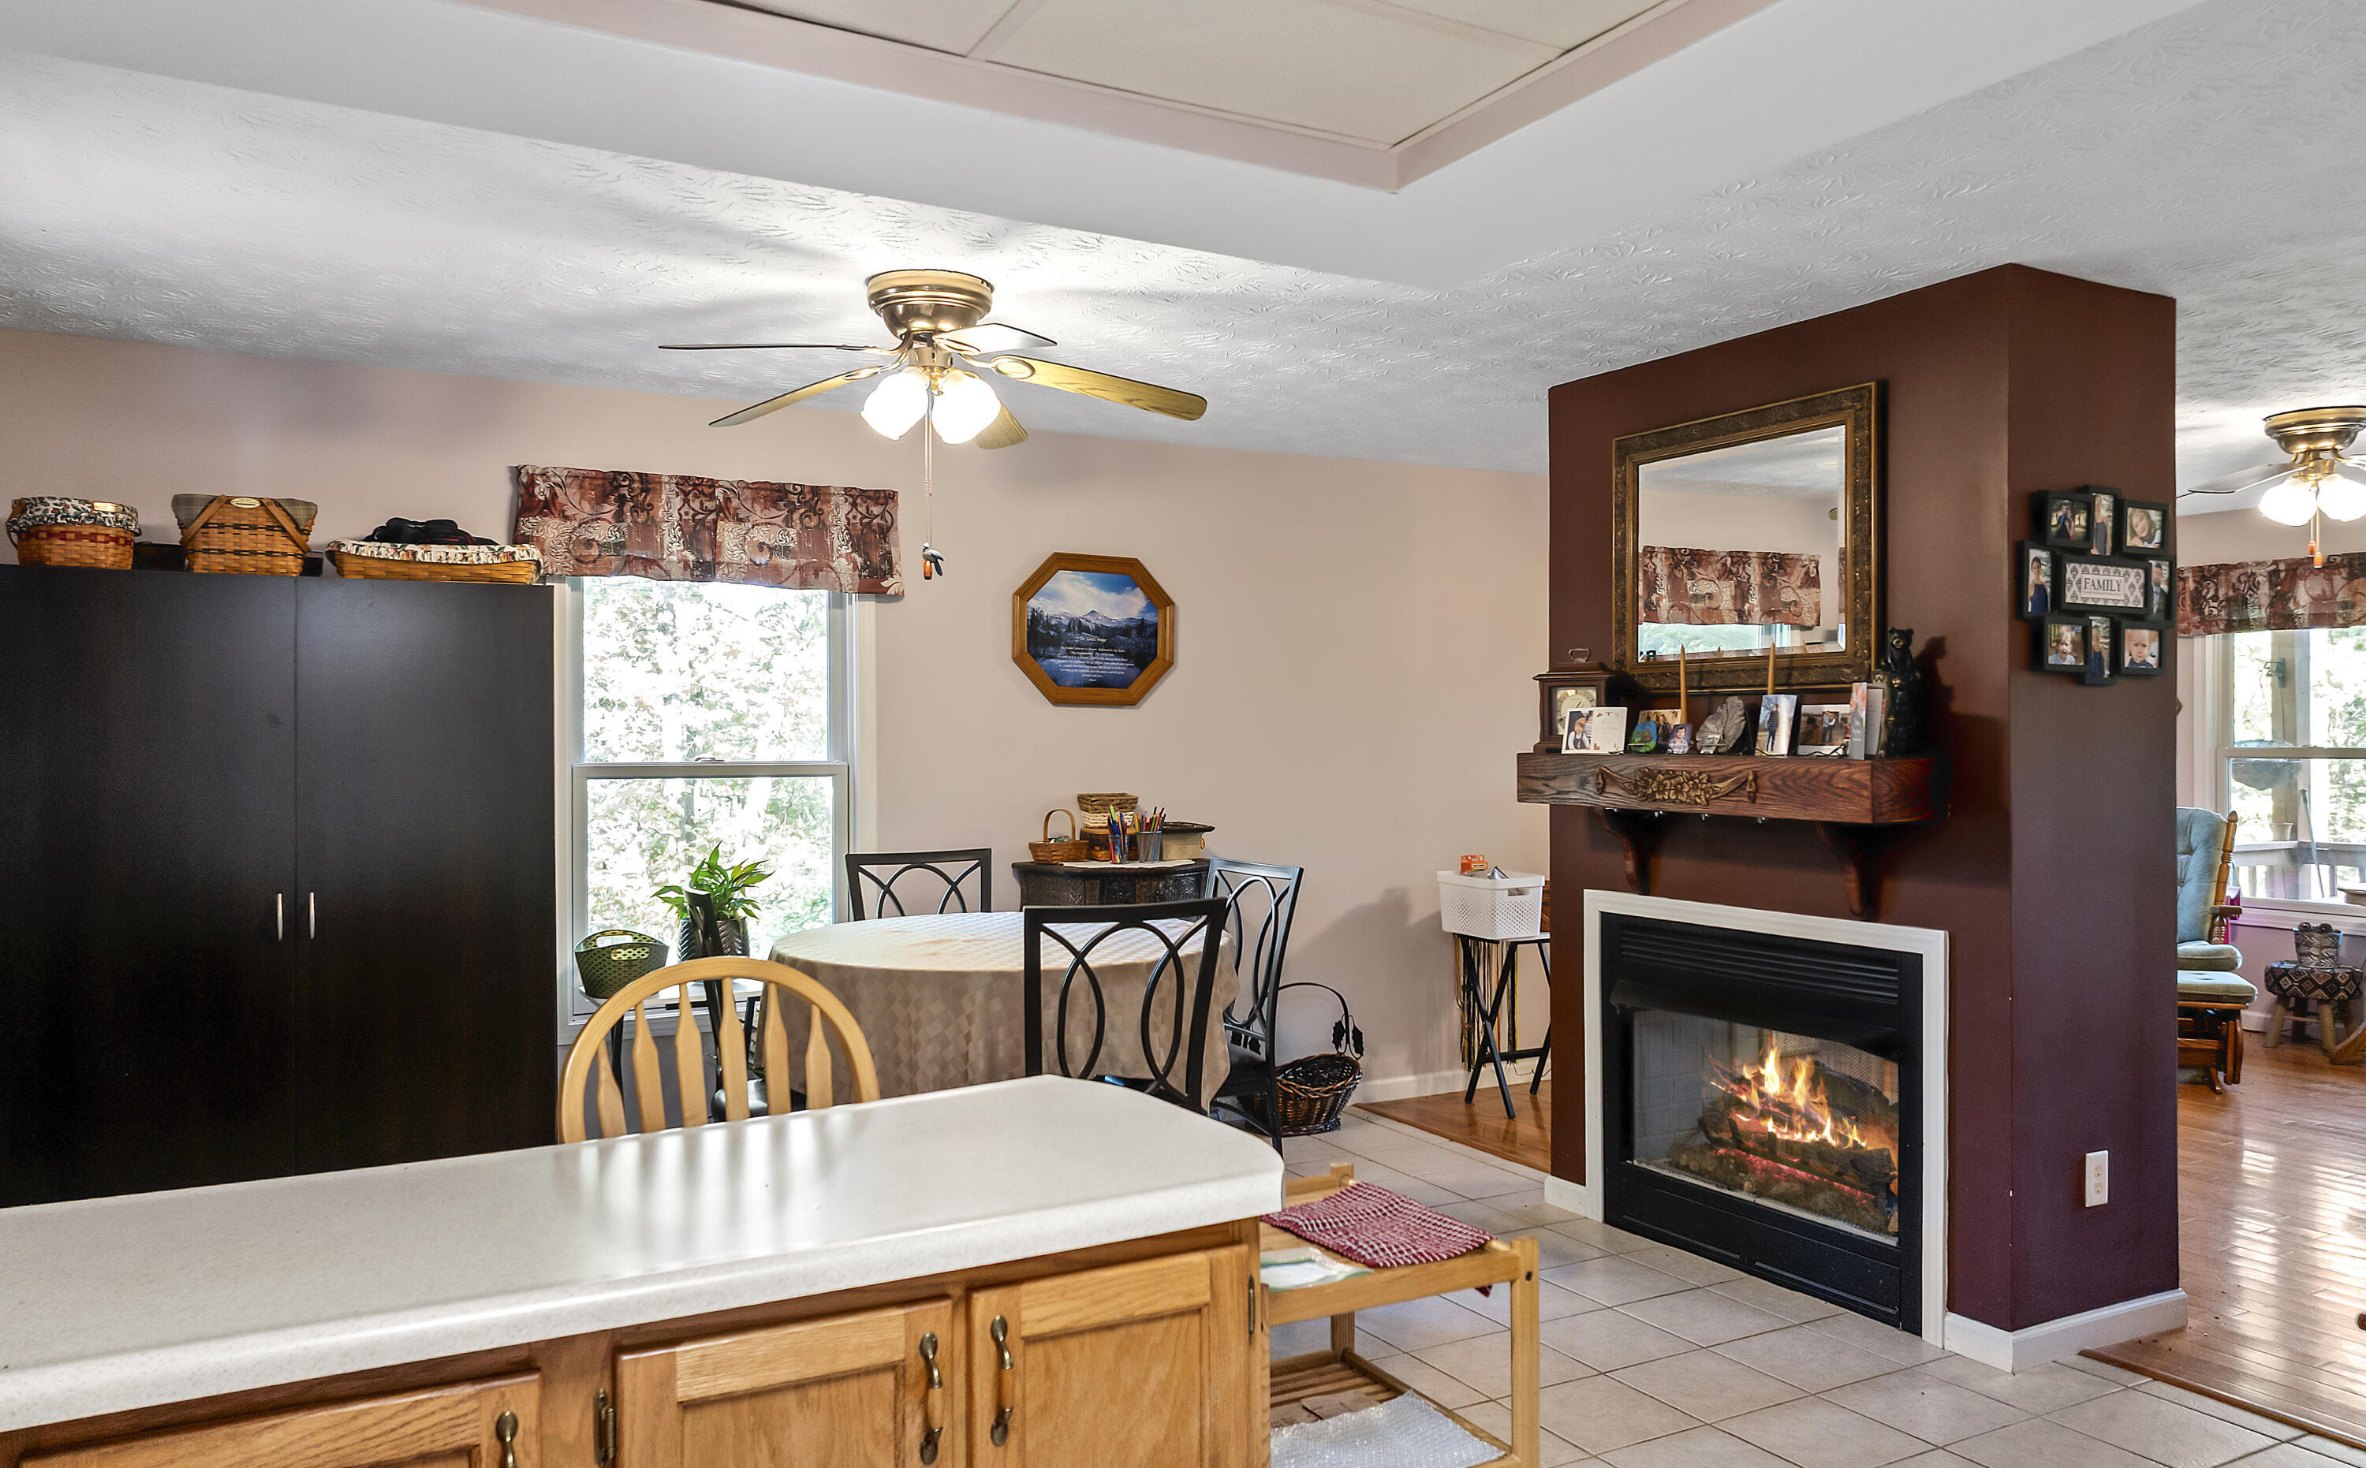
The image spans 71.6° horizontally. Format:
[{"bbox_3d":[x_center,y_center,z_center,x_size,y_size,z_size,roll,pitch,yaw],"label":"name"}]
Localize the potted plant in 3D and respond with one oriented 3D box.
[{"bbox_3d":[-1.336,0.508,4.656,0.320,0.380,0.310,0,0,-29],"label":"potted plant"}]

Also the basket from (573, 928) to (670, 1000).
[{"bbox_3d":[-1.553,0.629,4.569,0.240,0.190,0.200,0,0,-28],"label":"basket"}]

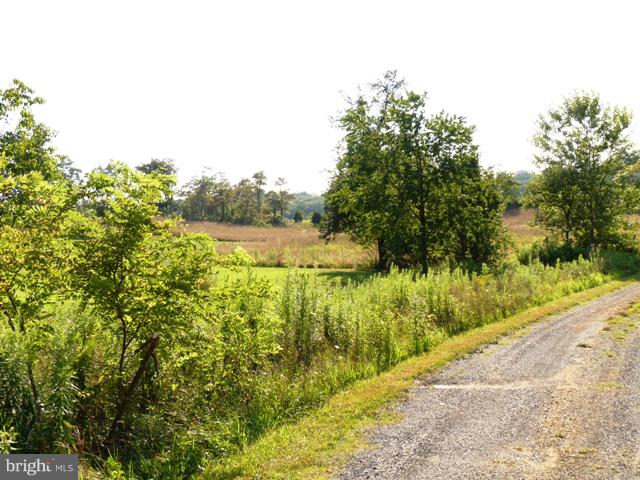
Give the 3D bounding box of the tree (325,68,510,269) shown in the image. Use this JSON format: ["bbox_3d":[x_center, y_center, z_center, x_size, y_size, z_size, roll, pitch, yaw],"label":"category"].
[{"bbox_3d":[3.580,-2.520,38.500,6.900,7.650,6.400,0,0,0],"label":"tree"}]

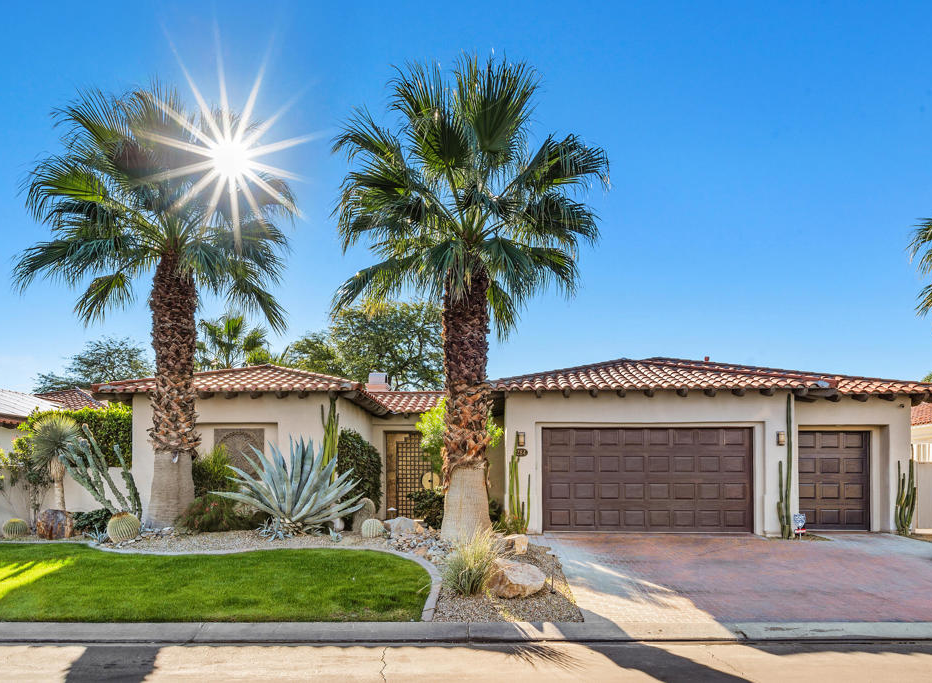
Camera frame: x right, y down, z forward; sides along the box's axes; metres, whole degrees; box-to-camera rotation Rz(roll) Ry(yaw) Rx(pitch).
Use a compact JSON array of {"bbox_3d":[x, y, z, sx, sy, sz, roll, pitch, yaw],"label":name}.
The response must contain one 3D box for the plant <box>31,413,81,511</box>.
[{"bbox_3d":[-8.532,2.723,13.600,1.018,2.494,1.000,0,-4,0],"label":"plant"}]

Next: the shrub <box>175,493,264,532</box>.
[{"bbox_3d":[-4.728,3.322,12.600,1.661,0.751,1.200,0,-4,0],"label":"shrub"}]

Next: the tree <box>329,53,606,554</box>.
[{"bbox_3d":[0.083,-0.779,12.000,4.961,8.895,4.700,0,-4,0],"label":"tree"}]

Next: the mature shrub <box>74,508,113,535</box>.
[{"bbox_3d":[-7.572,3.679,13.300,0.837,0.569,0.700,0,-4,0],"label":"mature shrub"}]

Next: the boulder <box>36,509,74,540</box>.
[{"bbox_3d":[-8.156,3.636,13.000,0.740,0.636,0.550,0,-4,0],"label":"boulder"}]

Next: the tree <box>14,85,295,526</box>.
[{"bbox_3d":[-6.094,-0.704,12.800,5.368,8.647,5.000,0,-4,0],"label":"tree"}]

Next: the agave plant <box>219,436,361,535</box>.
[{"bbox_3d":[-3.345,2.729,12.400,2.712,1.857,2.500,0,-4,0],"label":"agave plant"}]

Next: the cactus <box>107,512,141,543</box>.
[{"bbox_3d":[-6.386,3.468,12.200,0.621,0.559,0.620,0,-4,0],"label":"cactus"}]

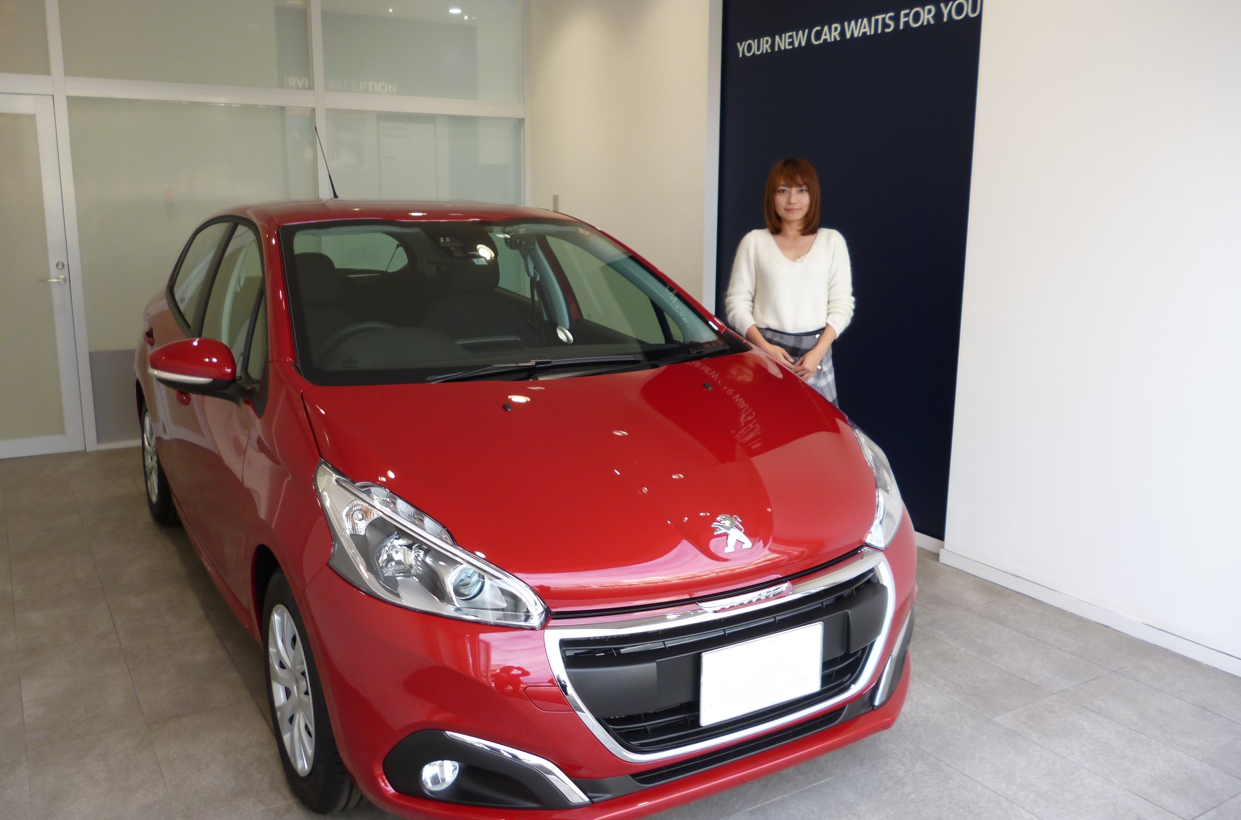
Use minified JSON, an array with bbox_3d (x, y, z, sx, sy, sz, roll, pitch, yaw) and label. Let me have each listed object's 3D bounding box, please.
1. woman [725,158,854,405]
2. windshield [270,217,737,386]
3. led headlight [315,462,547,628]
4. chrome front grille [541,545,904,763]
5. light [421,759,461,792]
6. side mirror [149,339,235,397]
[{"bbox_3d":[0.575,-0.062,3.573,0.450,1.625,0.280,3,12,9],"label":"woman"},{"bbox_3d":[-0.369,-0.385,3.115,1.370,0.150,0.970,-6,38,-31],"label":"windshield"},{"bbox_3d":[-0.398,0.278,2.091,0.360,0.285,0.495,-6,13,-31],"label":"led headlight"},{"bbox_3d":[0.278,0.538,2.199,0.940,0.347,0.170,-6,13,-31],"label":"chrome front grille"},{"bbox_3d":[-0.361,0.750,2.043,0.080,0.066,0.050,-6,13,-31],"label":"light"},{"bbox_3d":[-1.119,-0.108,2.652,0.225,0.155,0.130,-6,13,-31],"label":"side mirror"}]

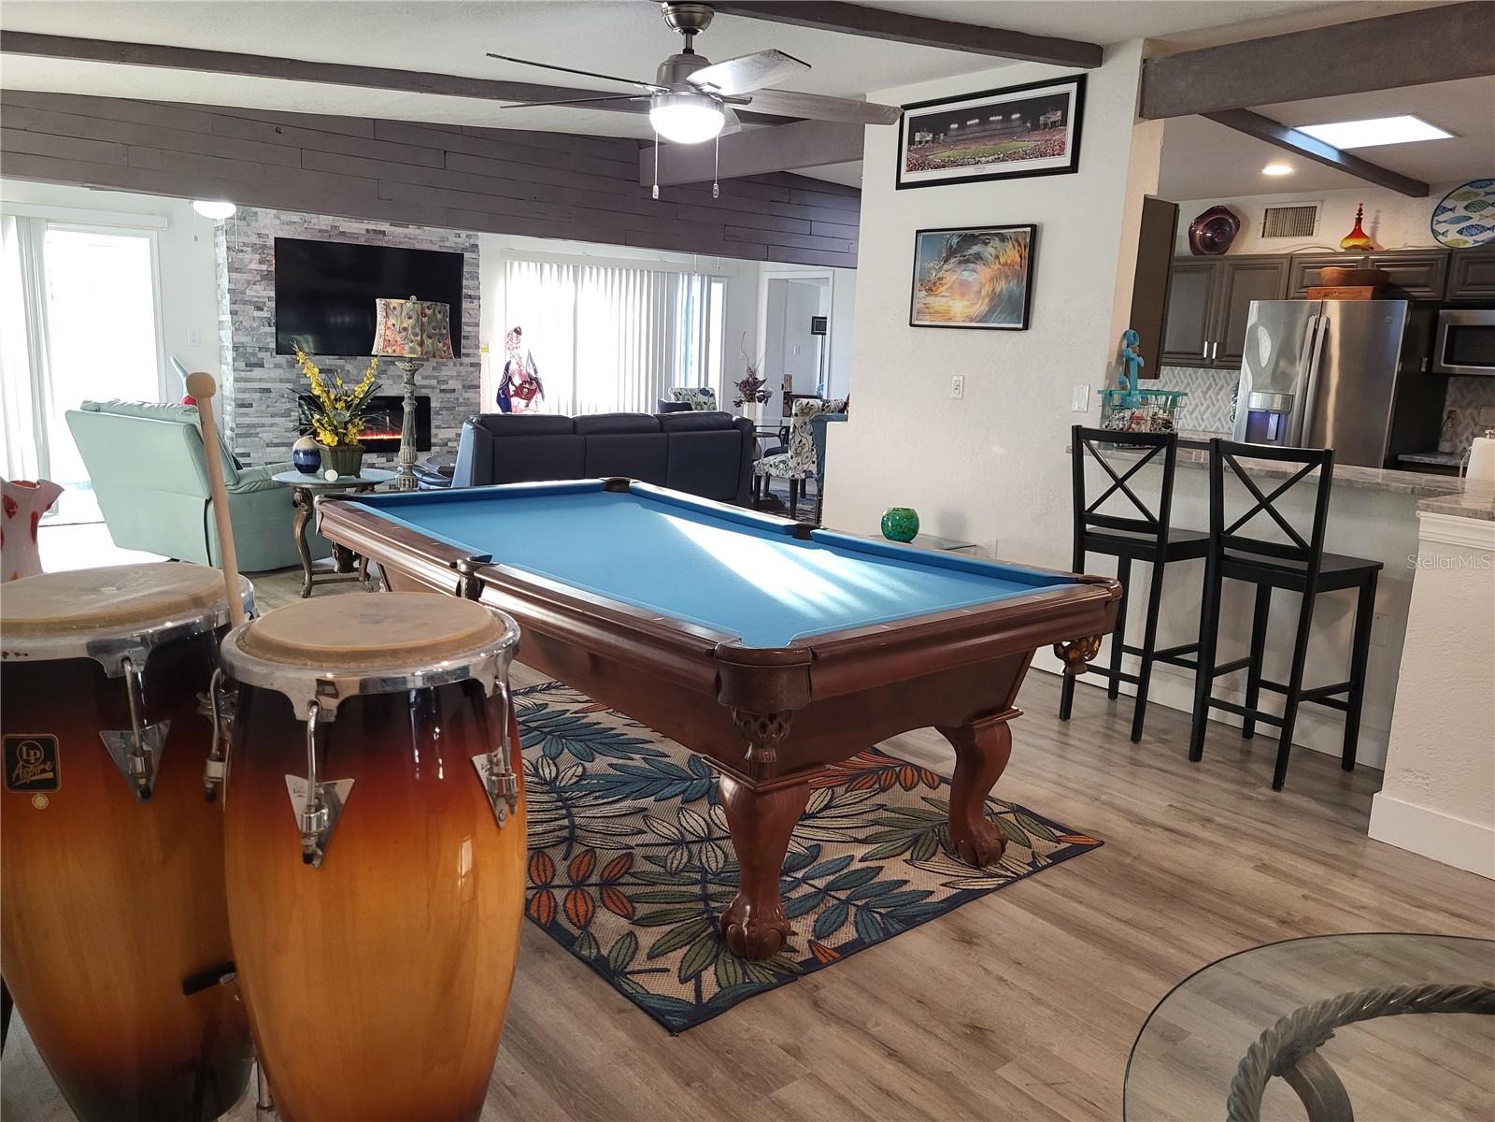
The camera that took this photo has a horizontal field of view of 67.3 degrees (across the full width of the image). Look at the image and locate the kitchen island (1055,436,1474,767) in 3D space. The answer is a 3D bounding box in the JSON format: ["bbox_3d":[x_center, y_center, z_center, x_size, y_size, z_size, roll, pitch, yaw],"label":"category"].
[{"bbox_3d":[2.047,0.137,4.426,0.560,1.050,1.520,-7,14,-40],"label":"kitchen island"}]

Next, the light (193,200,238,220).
[{"bbox_3d":[-3.368,-2.223,7.100,0.290,0.140,0.290,-7,14,-40],"label":"light"}]

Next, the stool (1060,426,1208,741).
[{"bbox_3d":[1.492,0.075,4.300,0.480,1.120,0.430,-7,14,-39],"label":"stool"}]

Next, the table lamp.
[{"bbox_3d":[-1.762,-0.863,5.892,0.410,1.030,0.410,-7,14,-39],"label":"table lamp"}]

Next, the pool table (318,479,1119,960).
[{"bbox_3d":[-0.278,0.324,3.607,1.385,0.800,2.500,-7,14,-40],"label":"pool table"}]

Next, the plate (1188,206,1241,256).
[{"bbox_3d":[3.277,-2.301,7.880,0.090,0.360,0.360,-7,14,-40],"label":"plate"}]

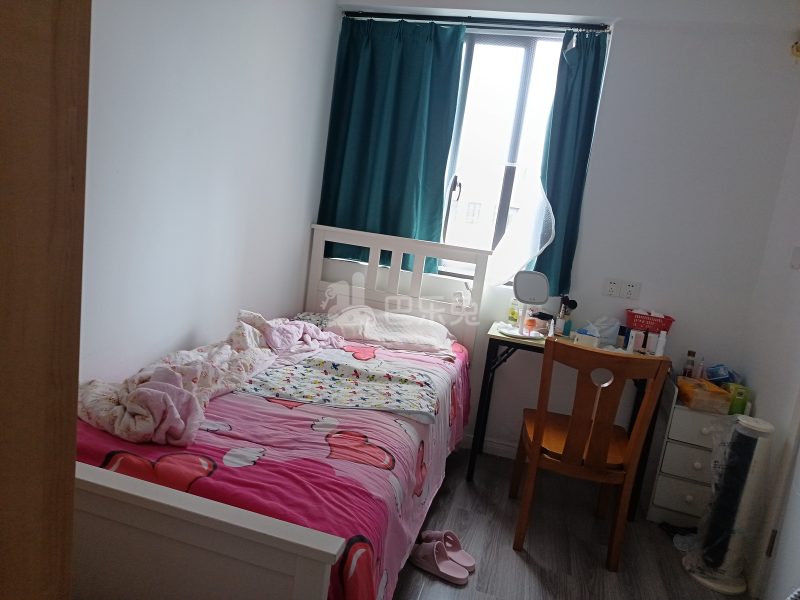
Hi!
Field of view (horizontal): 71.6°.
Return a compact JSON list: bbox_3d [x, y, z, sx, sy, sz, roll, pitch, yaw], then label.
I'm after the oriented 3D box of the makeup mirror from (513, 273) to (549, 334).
[{"bbox_3d":[0.605,0.017,2.619,0.165,0.315,0.110,9,10,6],"label":"makeup mirror"}]

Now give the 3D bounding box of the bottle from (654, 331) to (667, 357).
[{"bbox_3d":[1.188,0.206,2.531,0.038,0.130,0.038,10,10,13],"label":"bottle"}]

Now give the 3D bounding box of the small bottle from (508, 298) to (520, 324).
[{"bbox_3d":[0.593,0.068,2.902,0.052,0.147,0.050,10,10,13],"label":"small bottle"}]

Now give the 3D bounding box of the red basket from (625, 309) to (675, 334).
[{"bbox_3d":[1.208,0.107,2.707,0.210,0.088,0.140,10,10,13],"label":"red basket"}]

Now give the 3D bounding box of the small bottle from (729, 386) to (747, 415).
[{"bbox_3d":[1.516,0.448,2.492,0.065,0.130,0.060,10,10,13],"label":"small bottle"}]

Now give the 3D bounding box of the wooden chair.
[{"bbox_3d":[0.741,0.568,2.288,0.450,0.885,0.500,10,10,10],"label":"wooden chair"}]

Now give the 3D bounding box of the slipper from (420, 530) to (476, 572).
[{"bbox_3d":[0.179,0.935,2.119,0.240,0.103,0.095,14,12,31],"label":"slipper"}]

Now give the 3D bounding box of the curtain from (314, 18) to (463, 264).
[{"bbox_3d":[-0.056,-0.836,3.053,0.740,1.315,0.100,10,10,13],"label":"curtain"}]

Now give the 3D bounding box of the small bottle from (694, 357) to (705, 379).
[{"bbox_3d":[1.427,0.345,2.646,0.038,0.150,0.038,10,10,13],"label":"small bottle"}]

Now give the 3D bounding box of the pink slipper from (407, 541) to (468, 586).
[{"bbox_3d":[0.147,0.944,2.048,0.240,0.103,0.095,14,12,31],"label":"pink slipper"}]

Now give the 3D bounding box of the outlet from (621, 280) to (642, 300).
[{"bbox_3d":[1.157,-0.046,2.781,0.086,0.086,0.012,10,10,13],"label":"outlet"}]

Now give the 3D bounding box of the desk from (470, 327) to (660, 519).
[{"bbox_3d":[0.782,0.566,2.726,0.810,0.750,0.400,10,10,13],"label":"desk"}]

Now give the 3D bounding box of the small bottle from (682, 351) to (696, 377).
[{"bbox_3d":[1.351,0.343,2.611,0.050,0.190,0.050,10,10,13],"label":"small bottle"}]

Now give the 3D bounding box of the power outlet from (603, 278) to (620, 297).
[{"bbox_3d":[1.073,-0.059,2.802,0.086,0.086,0.012,10,10,13],"label":"power outlet"}]

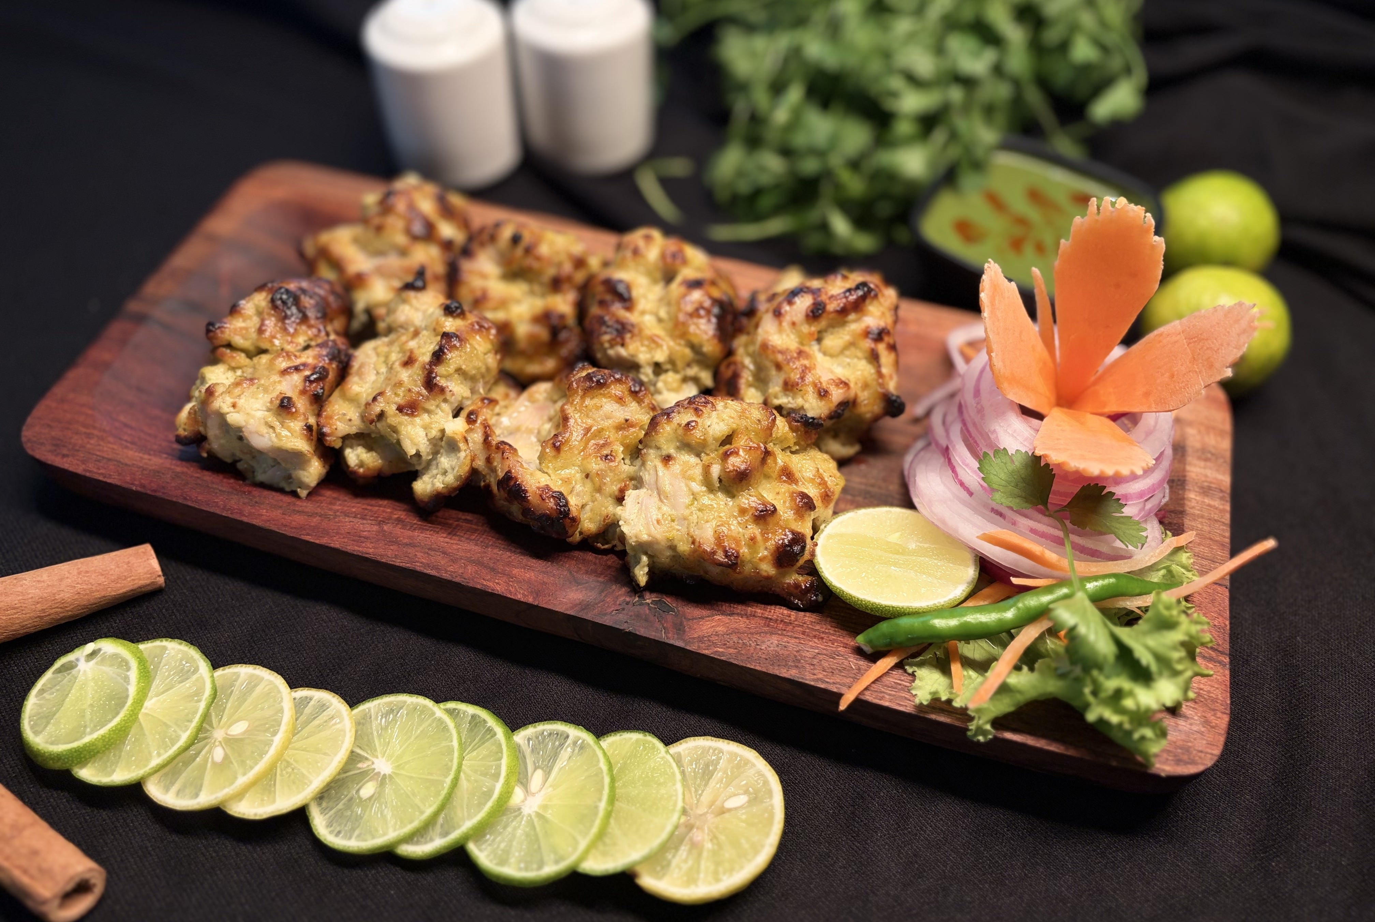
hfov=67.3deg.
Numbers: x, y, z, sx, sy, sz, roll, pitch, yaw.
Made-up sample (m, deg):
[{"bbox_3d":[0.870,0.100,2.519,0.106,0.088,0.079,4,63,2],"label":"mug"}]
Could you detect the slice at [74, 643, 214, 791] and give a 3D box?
[{"bbox_3d":[-0.152,0.069,0.286,0.042,0.004,0.042,-2,53,6],"label":"slice"}]

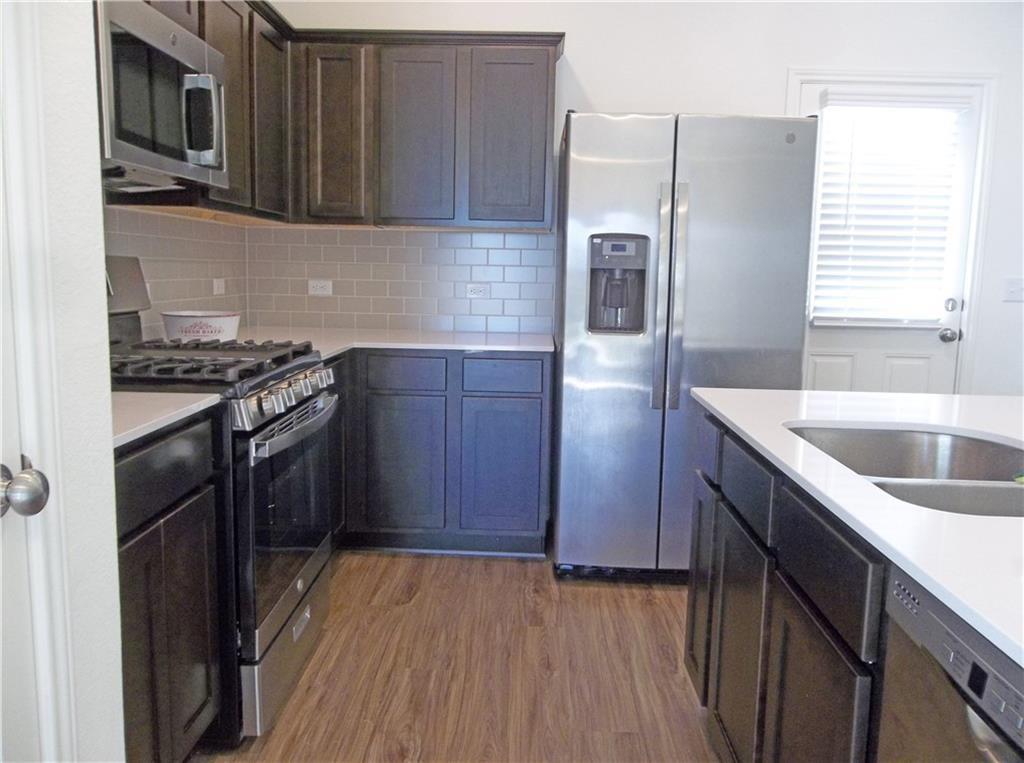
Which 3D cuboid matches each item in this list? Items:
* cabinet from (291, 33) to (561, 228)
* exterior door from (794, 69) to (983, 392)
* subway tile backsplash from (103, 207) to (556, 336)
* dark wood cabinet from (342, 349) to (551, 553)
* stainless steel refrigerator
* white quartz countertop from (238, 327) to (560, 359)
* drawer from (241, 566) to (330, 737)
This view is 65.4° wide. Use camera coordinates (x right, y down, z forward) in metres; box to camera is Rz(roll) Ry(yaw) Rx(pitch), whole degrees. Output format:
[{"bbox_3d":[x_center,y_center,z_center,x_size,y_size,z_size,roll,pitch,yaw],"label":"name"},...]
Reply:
[{"bbox_3d":[-0.371,-1.061,3.476,1.167,0.790,0.345,1,8,1],"label":"cabinet"},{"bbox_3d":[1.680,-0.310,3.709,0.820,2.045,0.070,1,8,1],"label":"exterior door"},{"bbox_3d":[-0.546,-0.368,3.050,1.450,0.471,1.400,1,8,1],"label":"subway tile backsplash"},{"bbox_3d":[-0.256,0.273,3.532,0.837,0.880,0.620,1,8,1],"label":"dark wood cabinet"},{"bbox_3d":[0.632,-0.124,3.309,0.870,1.765,0.835,1,8,1],"label":"stainless steel refrigerator"},{"bbox_3d":[-0.547,-0.146,3.251,1.450,0.036,1.070,1,8,1],"label":"white quartz countertop"},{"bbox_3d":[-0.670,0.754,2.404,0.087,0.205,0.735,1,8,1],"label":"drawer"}]

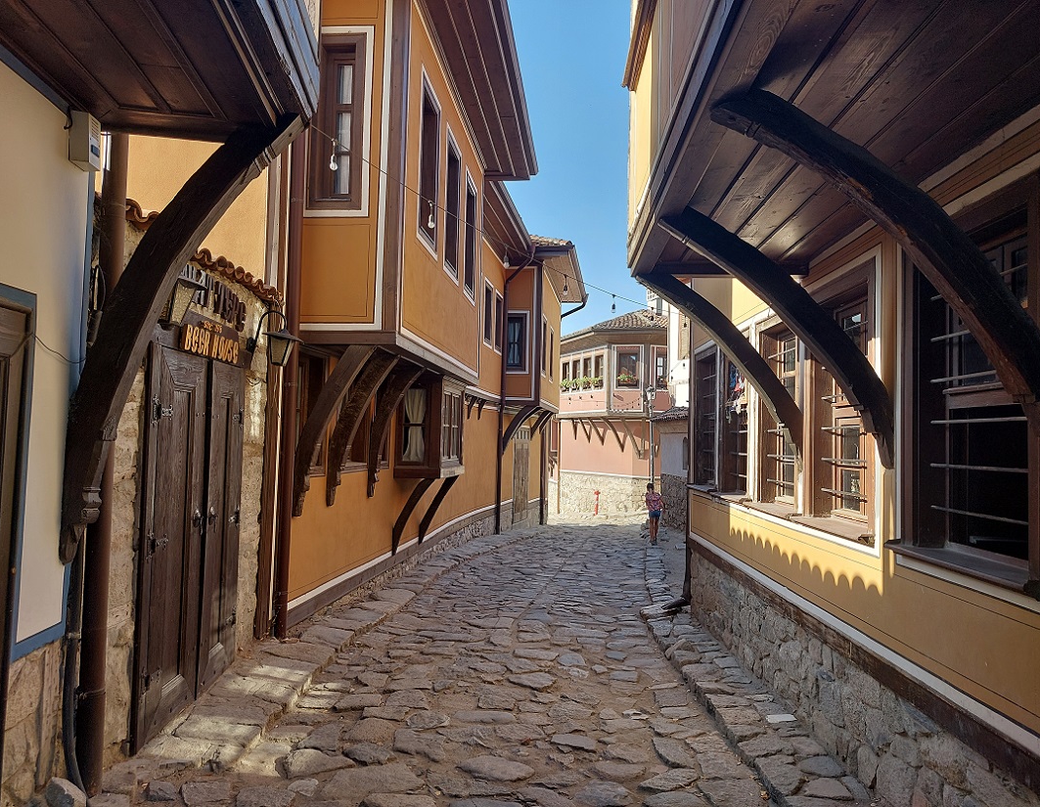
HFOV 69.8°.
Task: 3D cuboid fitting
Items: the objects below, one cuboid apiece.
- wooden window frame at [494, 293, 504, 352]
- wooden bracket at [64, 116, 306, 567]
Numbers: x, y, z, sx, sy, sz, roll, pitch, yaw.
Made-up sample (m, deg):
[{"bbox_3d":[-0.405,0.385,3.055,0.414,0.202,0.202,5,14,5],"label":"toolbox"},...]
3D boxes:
[{"bbox_3d":[-0.417,-1.558,14.450,0.100,1.100,0.930,1,-3,8],"label":"wooden window frame"},{"bbox_3d":[-1.565,-0.315,3.568,1.003,2.119,0.170,2,-3,-2],"label":"wooden bracket"}]

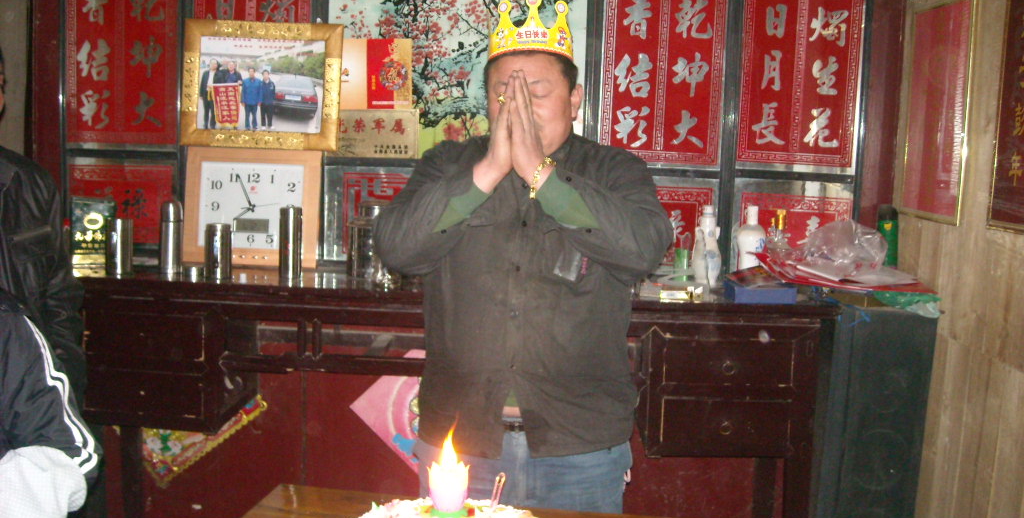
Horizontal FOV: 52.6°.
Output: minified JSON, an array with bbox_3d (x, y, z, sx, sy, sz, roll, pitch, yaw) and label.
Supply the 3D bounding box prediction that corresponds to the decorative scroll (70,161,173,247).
[{"bbox_3d":[-1.153,-0.167,3.065,0.323,0.249,0.020,2,8,3],"label":"decorative scroll"}]

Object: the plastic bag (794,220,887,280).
[{"bbox_3d":[0.999,-0.023,3.136,0.250,0.165,0.200,2,7,1],"label":"plastic bag"}]

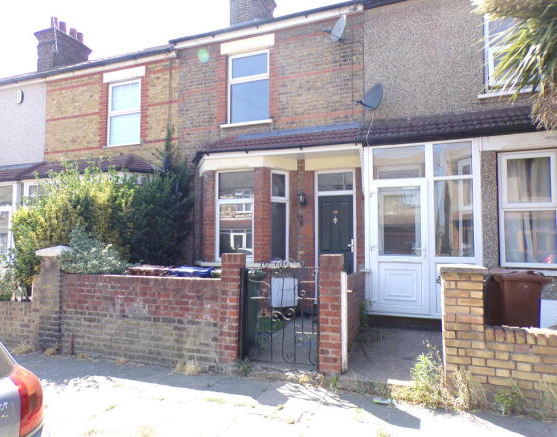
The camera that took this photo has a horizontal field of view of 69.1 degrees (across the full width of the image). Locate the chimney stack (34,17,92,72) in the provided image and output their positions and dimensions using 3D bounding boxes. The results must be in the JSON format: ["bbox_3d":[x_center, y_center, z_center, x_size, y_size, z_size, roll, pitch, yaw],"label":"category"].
[{"bbox_3d":[-8.278,-6.517,15.597,0.980,2.100,1.700,-1,-3,22],"label":"chimney stack"}]

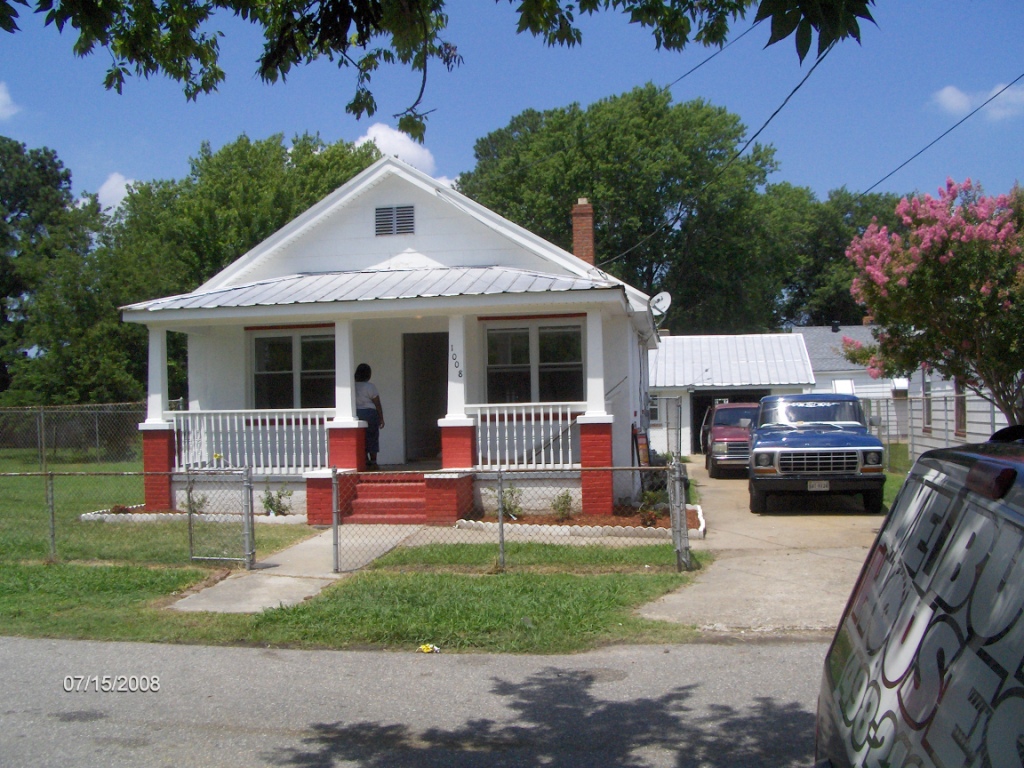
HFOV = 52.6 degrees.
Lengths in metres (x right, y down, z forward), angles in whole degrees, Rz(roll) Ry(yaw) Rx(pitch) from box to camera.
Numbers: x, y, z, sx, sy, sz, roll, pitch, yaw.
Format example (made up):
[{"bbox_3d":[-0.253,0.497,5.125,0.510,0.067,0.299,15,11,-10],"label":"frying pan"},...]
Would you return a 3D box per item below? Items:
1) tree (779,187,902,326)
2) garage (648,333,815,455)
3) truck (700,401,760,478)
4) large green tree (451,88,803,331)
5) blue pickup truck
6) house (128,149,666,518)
[{"bbox_3d":[17.000,-3.977,53.000,9.000,13.000,9.000,-1,-1,10],"label":"tree"},{"bbox_3d":[7.330,0.347,37.300,6.300,4.100,6.600,-1,-1,10],"label":"garage"},{"bbox_3d":[5.690,1.325,25.200,1.820,1.700,4.800,-1,-1,11],"label":"truck"},{"bbox_3d":[5.200,-5.488,46.000,15.000,16.200,14.000,-1,-1,10],"label":"large green tree"},{"bbox_3d":[5.150,1.141,18.300,2.020,1.800,5.250,-1,-1,10],"label":"blue pickup truck"},{"bbox_3d":[-1.120,-0.722,19.300,7.600,5.400,12.000,-1,-1,10],"label":"house"}]

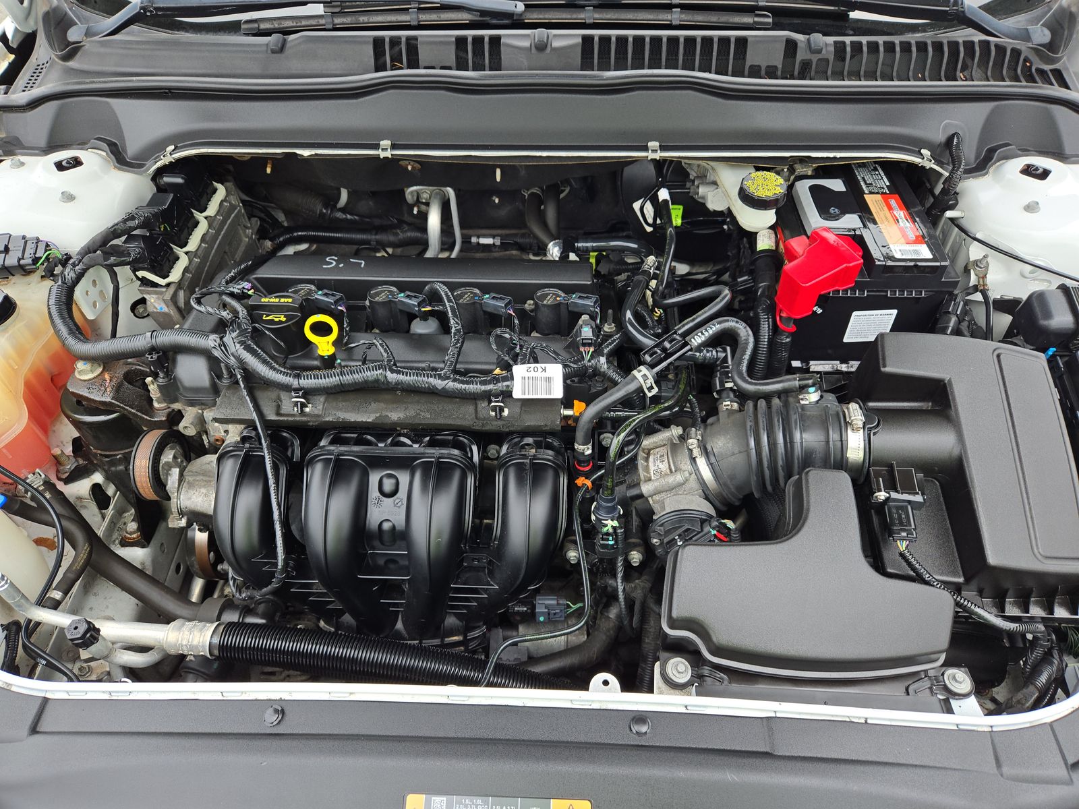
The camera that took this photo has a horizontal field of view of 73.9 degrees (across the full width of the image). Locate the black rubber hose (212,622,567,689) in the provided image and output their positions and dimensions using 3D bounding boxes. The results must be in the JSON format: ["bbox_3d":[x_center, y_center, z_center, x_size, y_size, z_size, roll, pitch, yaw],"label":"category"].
[{"bbox_3d":[-0.133,0.231,0.638,0.305,0.042,0.042,10,46,-2],"label":"black rubber hose"}]

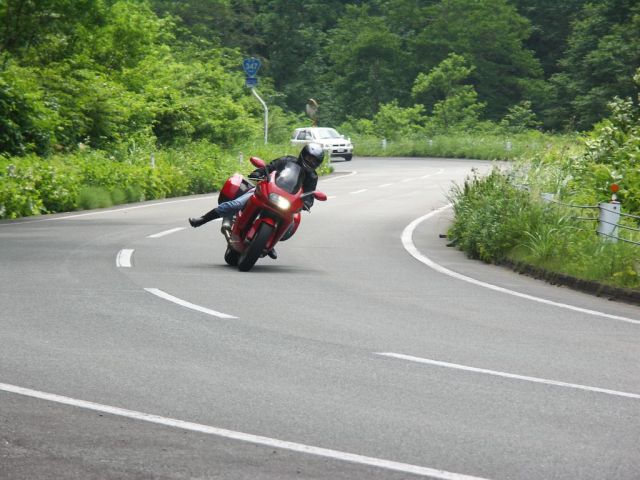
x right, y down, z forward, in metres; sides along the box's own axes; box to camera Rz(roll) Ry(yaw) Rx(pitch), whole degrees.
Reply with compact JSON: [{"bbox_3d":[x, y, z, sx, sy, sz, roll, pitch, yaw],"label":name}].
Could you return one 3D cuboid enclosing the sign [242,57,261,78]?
[{"bbox_3d":[-1.876,-4.698,101.000,0.480,0.520,0.060,0,2,2],"label":"sign"}]

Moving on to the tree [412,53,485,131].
[{"bbox_3d":[7.228,-8.128,208.000,4.000,5.000,3.800,0,2,0],"label":"tree"}]

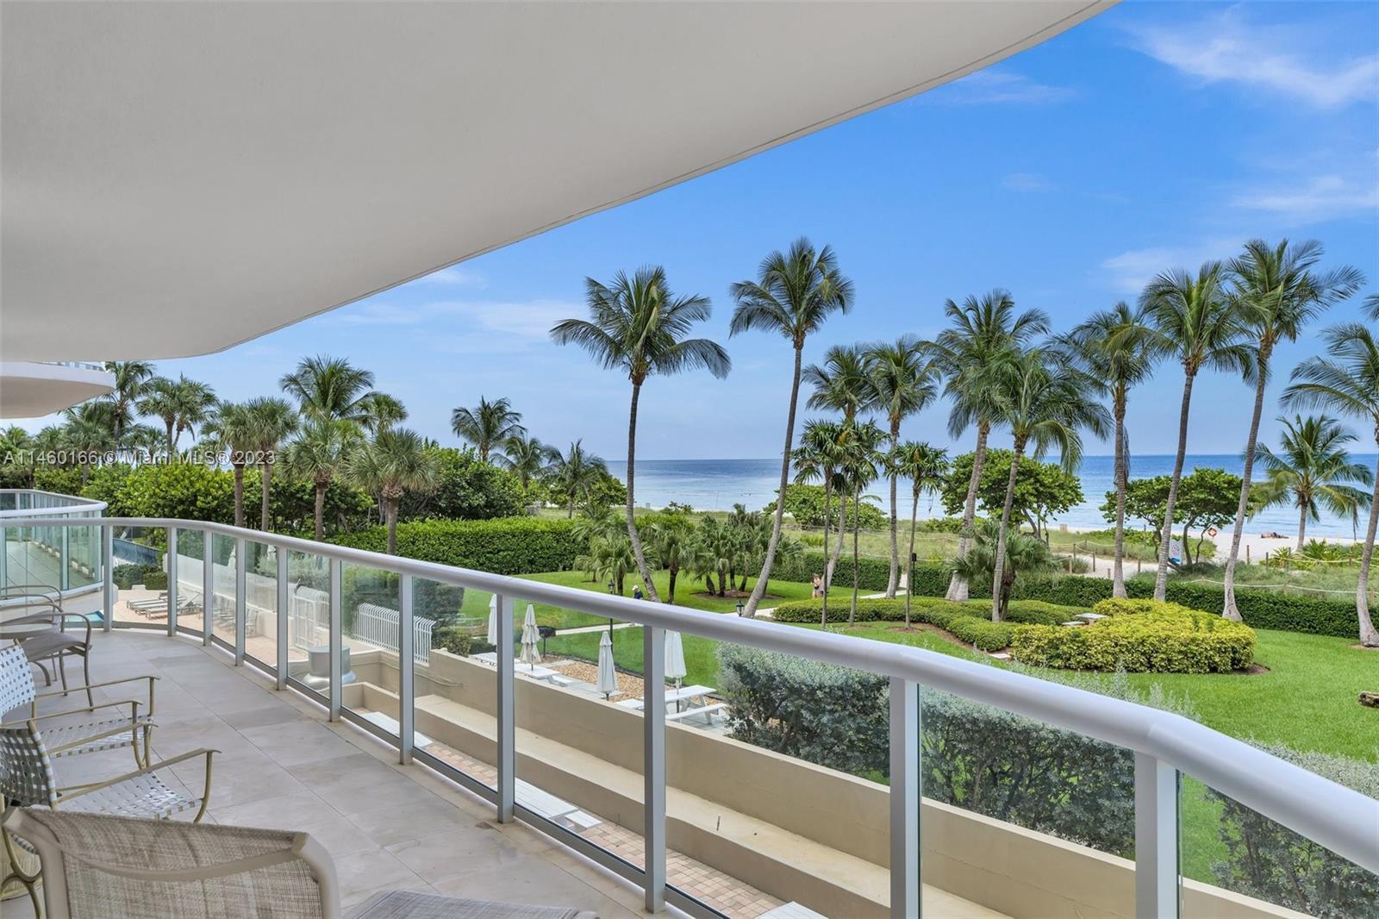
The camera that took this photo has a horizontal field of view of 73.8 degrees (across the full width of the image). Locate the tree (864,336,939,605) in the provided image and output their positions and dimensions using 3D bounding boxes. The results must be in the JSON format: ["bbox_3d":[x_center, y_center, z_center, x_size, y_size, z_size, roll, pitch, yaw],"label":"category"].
[{"bbox_3d":[10.120,0.380,43.700,3.590,12.450,3.700,0,0,0],"label":"tree"}]

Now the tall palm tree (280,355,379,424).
[{"bbox_3d":[-25.022,-0.075,64.000,6.400,14.406,6.400,0,0,-21],"label":"tall palm tree"}]

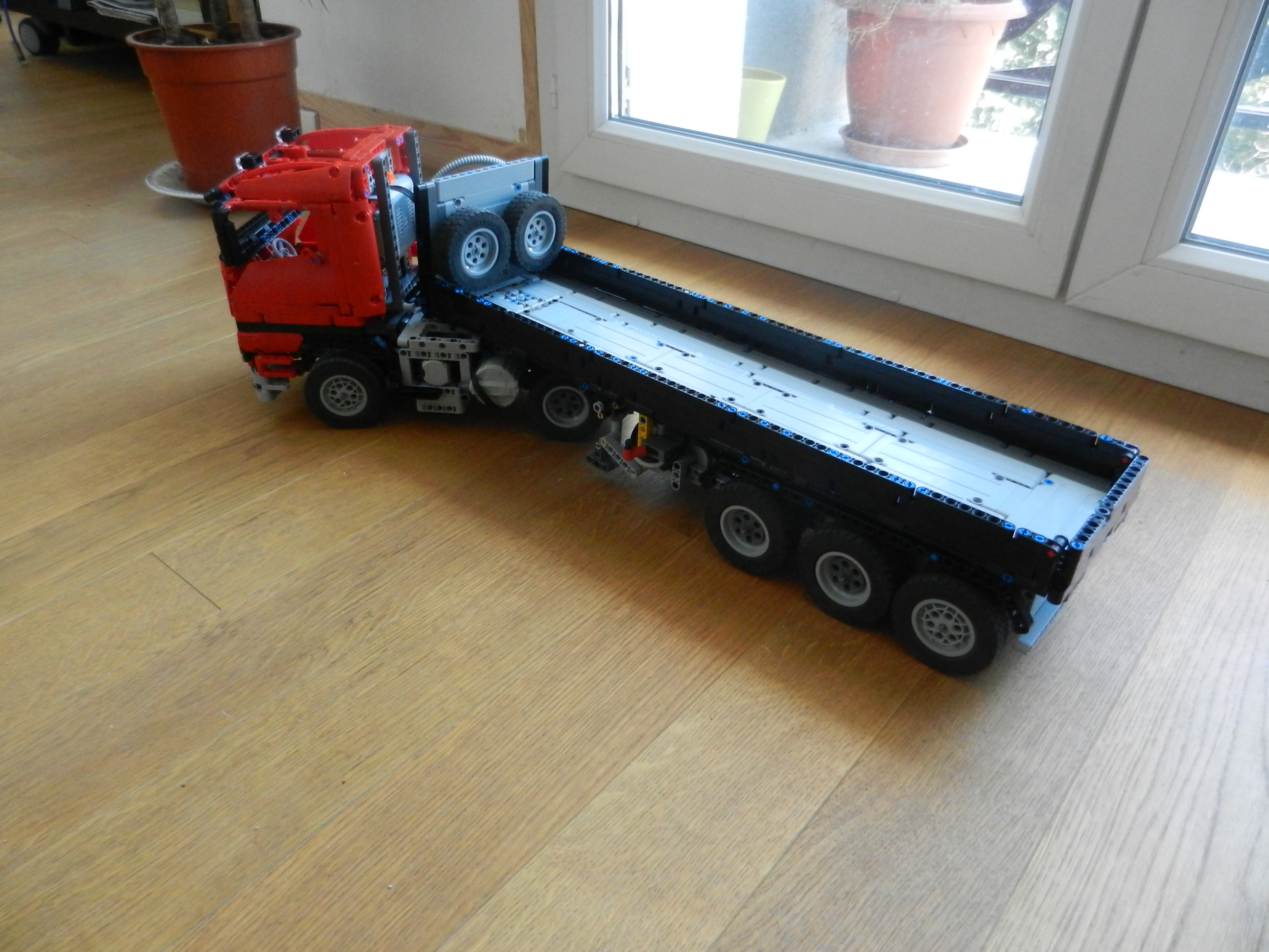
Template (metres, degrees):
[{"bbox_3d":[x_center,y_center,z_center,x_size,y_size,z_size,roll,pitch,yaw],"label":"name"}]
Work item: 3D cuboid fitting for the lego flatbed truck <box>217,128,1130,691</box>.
[{"bbox_3d":[-0.007,-0.103,0.662,0.701,0.222,0.253,21,38,27],"label":"lego flatbed truck"}]

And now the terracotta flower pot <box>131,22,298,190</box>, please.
[{"bbox_3d":[-0.567,-0.517,1.294,0.221,0.193,0.221,0,33,0],"label":"terracotta flower pot"}]

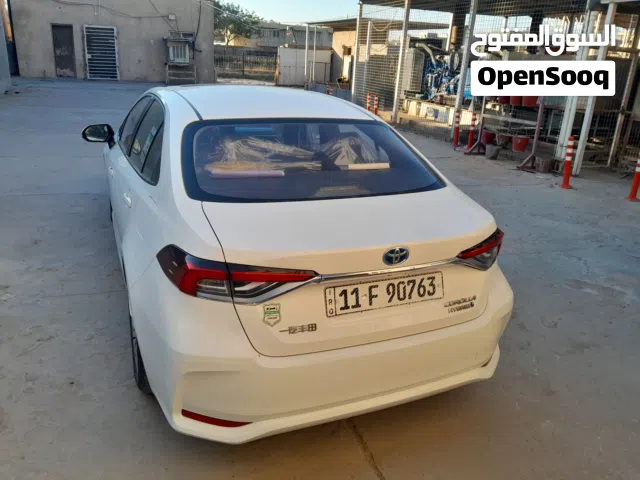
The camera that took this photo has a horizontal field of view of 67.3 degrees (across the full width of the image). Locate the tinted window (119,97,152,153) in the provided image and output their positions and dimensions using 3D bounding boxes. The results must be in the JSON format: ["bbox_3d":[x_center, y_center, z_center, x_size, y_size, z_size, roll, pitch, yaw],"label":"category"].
[{"bbox_3d":[-1.327,-0.855,3.450,0.061,0.429,0.930,19,11,-31],"label":"tinted window"}]

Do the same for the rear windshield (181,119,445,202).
[{"bbox_3d":[-0.028,-0.401,2.341,1.264,0.078,0.726,-5,43,-24],"label":"rear windshield"}]

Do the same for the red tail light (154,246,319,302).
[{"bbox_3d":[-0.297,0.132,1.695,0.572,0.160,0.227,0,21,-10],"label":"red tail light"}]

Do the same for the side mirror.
[{"bbox_3d":[-1.762,-0.836,3.814,0.220,0.170,0.150,-5,22,-24],"label":"side mirror"}]

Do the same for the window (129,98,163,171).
[{"bbox_3d":[-1.006,-0.591,2.776,0.061,0.420,0.902,19,11,-31],"label":"window"}]

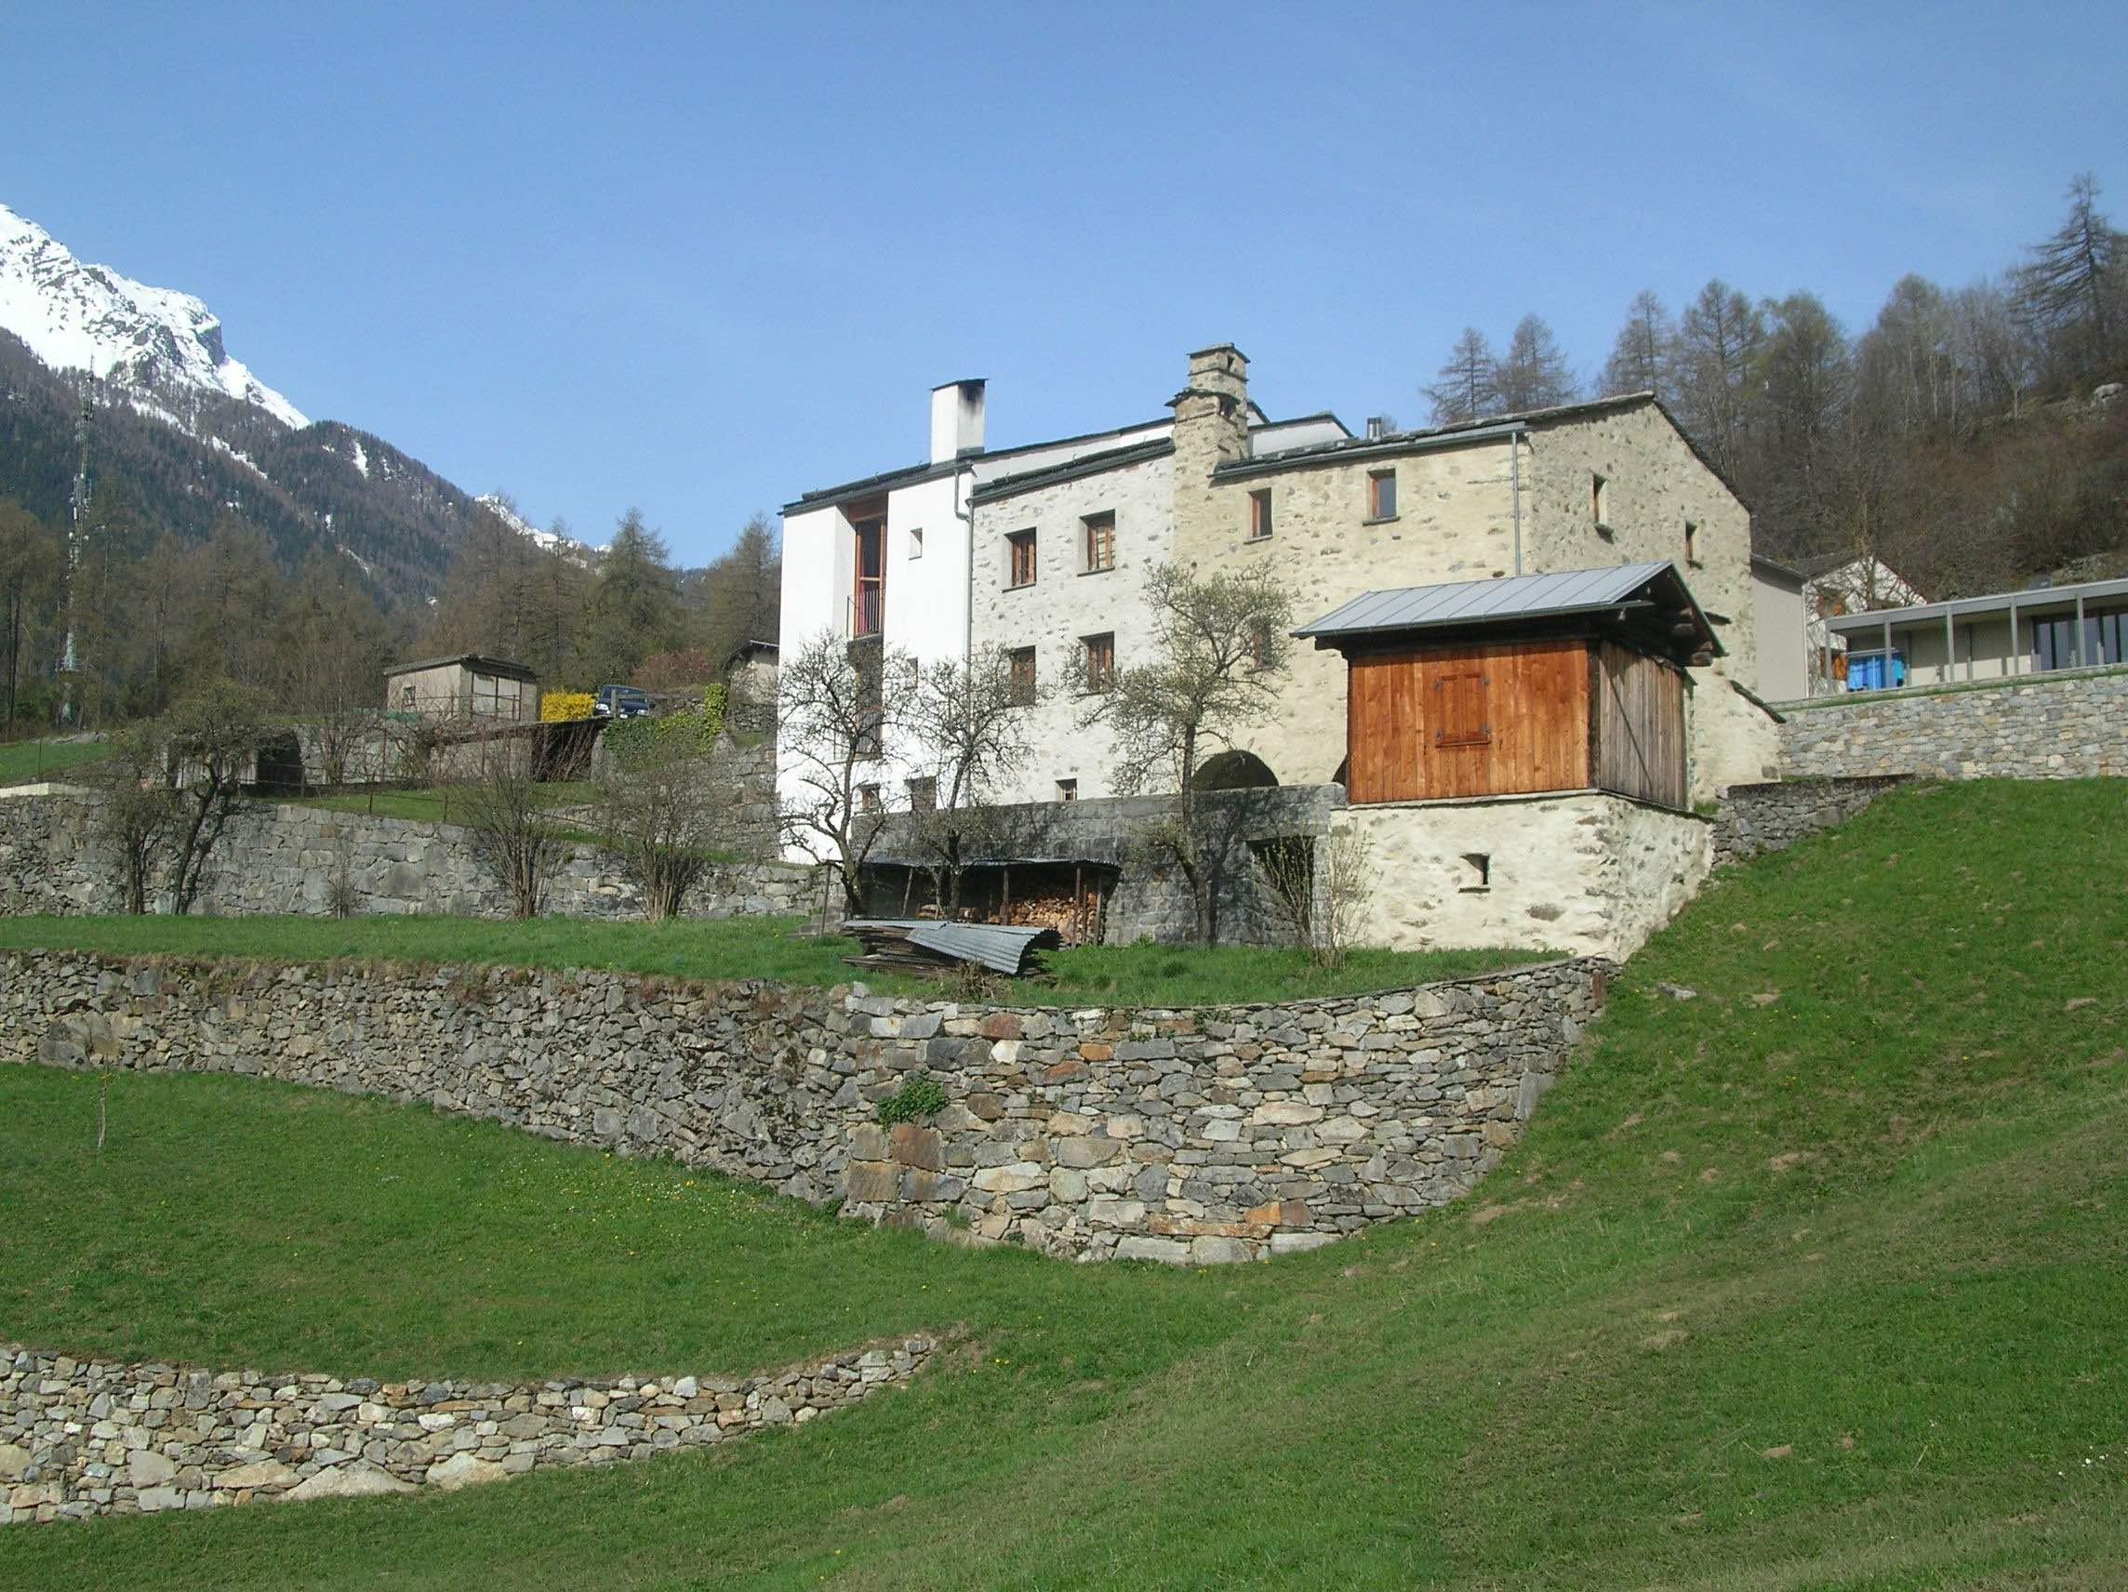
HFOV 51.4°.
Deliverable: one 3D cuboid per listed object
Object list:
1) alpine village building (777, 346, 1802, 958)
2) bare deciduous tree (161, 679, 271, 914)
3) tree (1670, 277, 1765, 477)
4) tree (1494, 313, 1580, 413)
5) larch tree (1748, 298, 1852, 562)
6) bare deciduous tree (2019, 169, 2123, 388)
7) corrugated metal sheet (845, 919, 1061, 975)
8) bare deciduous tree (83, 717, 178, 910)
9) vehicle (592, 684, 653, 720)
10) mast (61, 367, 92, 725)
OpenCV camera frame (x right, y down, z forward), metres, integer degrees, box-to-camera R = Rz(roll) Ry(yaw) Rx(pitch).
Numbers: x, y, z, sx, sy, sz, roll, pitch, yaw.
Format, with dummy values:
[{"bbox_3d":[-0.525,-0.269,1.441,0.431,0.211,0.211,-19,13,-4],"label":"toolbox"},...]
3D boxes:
[{"bbox_3d":[4.483,-2.130,49.345,20.800,13.000,15.200,-5,-9,36],"label":"alpine village building"},{"bbox_3d":[-18.759,0.001,48.869,2.500,5.300,2.500,3,-8,-21],"label":"bare deciduous tree"},{"bbox_3d":[36.633,-21.872,123.808,5.200,14.600,5.200,-2,-8,17],"label":"tree"},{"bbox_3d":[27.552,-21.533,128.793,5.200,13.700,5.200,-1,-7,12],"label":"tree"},{"bbox_3d":[40.558,-20.486,121.620,5.600,15.100,5.600,-2,-8,19],"label":"larch tree"},{"bbox_3d":[52.493,-26.592,114.349,6.000,11.900,6.000,-3,-8,25],"label":"bare deciduous tree"},{"bbox_3d":[-1.943,2.575,38.279,3.400,0.800,1.300,-3,-8,23],"label":"corrugated metal sheet"},{"bbox_3d":[-20.607,0.465,48.808,2.100,4.300,2.100,4,-8,-23],"label":"bare deciduous tree"},{"bbox_3d":[-13.548,-2.627,67.861,1.750,1.550,4.200,3,-8,-18],"label":"vehicle"},{"bbox_3d":[-104.921,-26.446,235.104,2.600,39.700,2.600,4,-8,-24],"label":"mast"}]

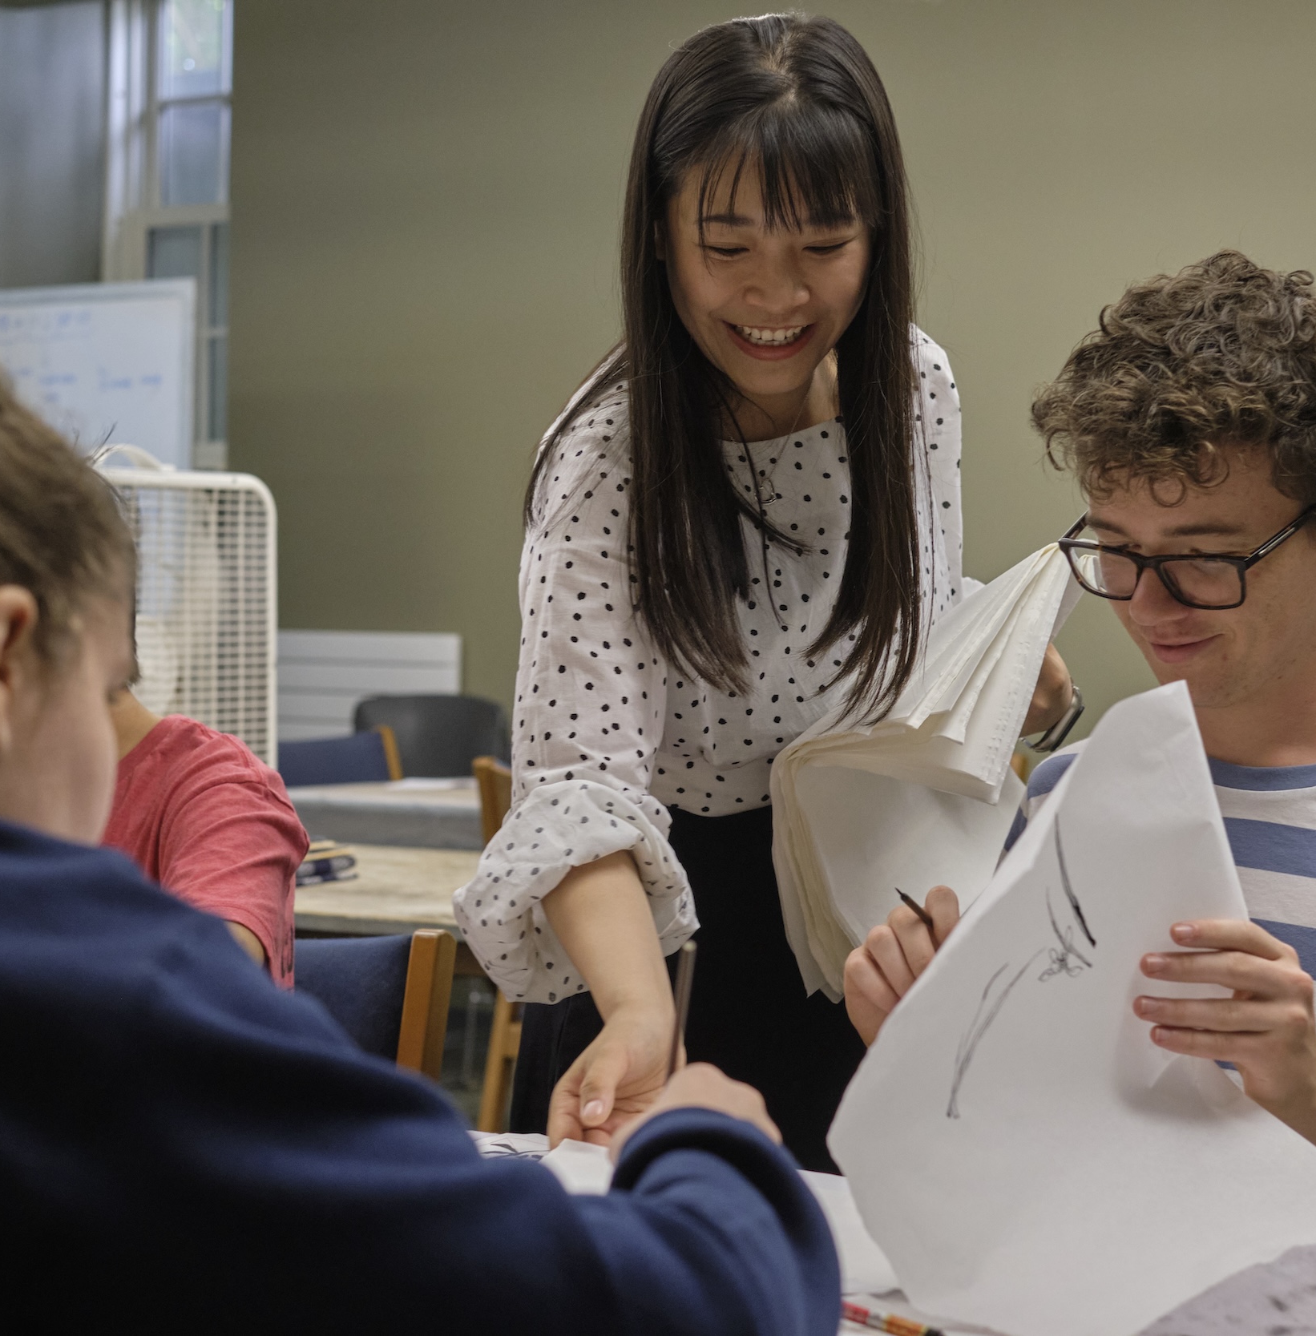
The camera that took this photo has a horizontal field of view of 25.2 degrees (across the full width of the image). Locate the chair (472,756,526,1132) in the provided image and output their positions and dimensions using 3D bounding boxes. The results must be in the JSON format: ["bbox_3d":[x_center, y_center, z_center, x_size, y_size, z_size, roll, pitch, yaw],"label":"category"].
[{"bbox_3d":[0.063,0.549,4.531,0.470,0.822,0.550,2,1,34],"label":"chair"}]

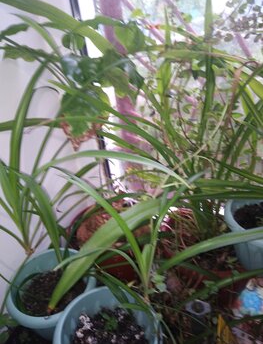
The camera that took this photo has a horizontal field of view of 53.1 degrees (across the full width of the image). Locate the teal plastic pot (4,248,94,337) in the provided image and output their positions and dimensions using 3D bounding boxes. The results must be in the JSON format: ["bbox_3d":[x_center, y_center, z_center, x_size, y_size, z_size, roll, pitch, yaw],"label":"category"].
[{"bbox_3d":[-0.156,0.283,0.571,0.173,0.150,0.173,-4,33,0],"label":"teal plastic pot"}]

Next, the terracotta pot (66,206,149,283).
[{"bbox_3d":[-0.052,0.205,0.687,0.196,0.155,0.196,-3,33,2],"label":"terracotta pot"}]

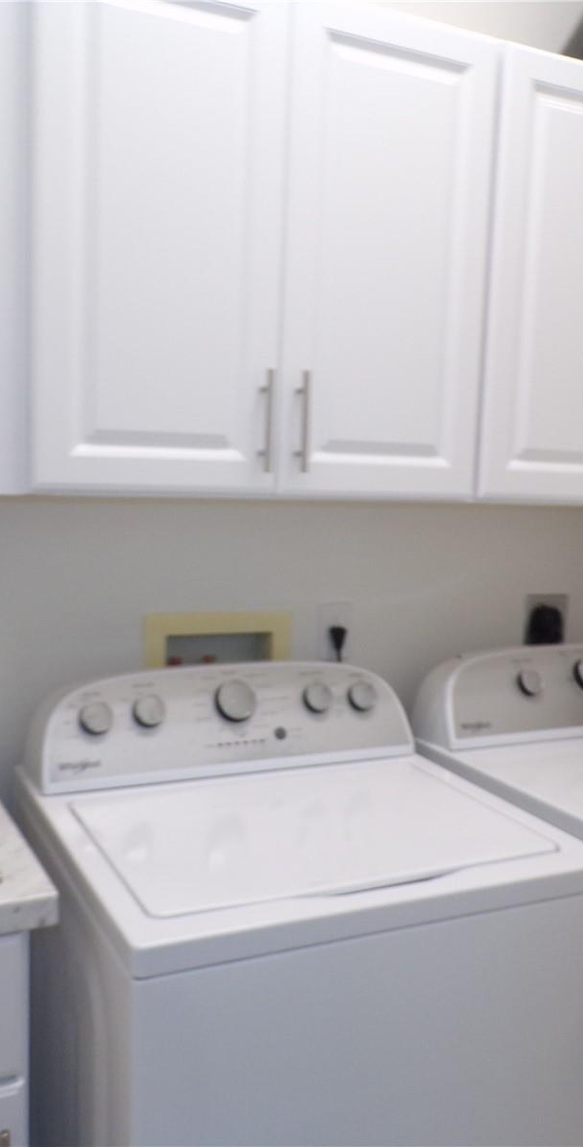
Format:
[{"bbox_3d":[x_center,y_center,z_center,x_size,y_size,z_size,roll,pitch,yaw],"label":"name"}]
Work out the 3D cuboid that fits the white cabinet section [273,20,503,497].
[{"bbox_3d":[0.097,-0.519,1.871,0.383,0.762,0.310,-1,7,-25],"label":"white cabinet section"}]

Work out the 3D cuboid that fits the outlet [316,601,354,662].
[{"bbox_3d":[0.090,0.116,2.099,0.072,0.116,0.012,-1,7,-26],"label":"outlet"}]

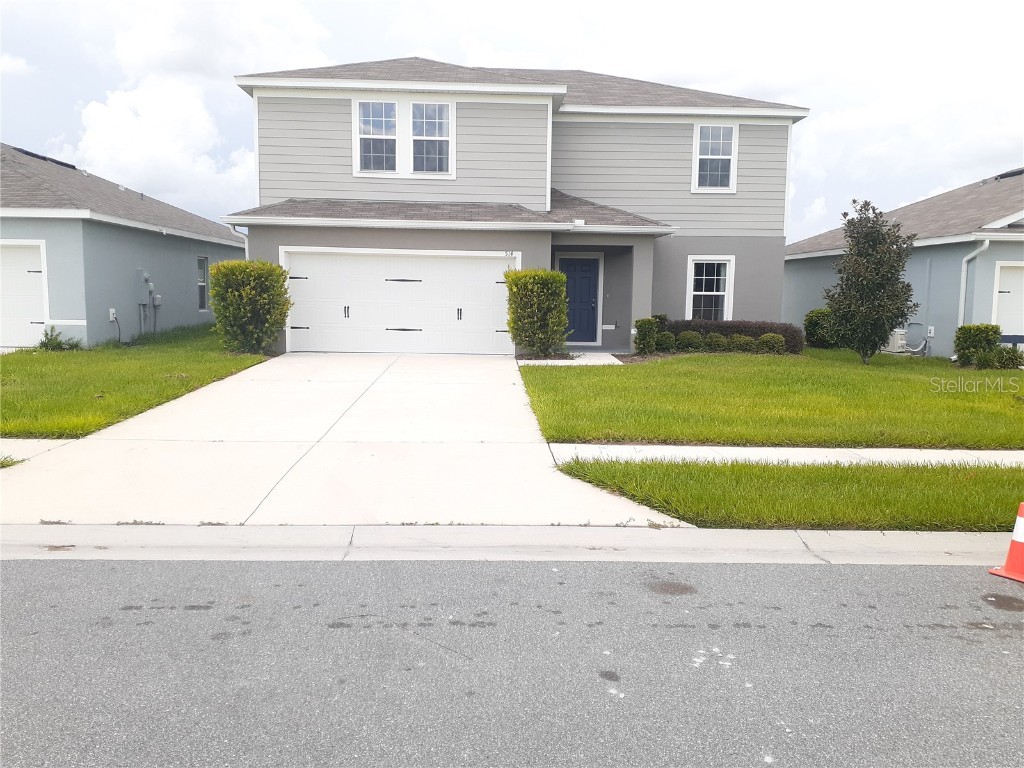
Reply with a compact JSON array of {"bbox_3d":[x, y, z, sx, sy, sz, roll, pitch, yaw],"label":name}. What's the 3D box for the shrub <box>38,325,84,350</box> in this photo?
[{"bbox_3d":[-9.136,-0.941,16.139,0.844,0.500,0.633,1,7,-1],"label":"shrub"}]

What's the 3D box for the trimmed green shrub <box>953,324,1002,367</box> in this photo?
[{"bbox_3d":[9.569,-0.796,16.448,0.875,0.826,0.875,1,7,-1],"label":"trimmed green shrub"}]

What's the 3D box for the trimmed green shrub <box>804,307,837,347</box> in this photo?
[{"bbox_3d":[8.205,-1.468,21.071,0.919,1.025,0.919,1,7,-1],"label":"trimmed green shrub"}]

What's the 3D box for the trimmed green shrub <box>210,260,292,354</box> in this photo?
[{"bbox_3d":[-5.267,-1.557,16.209,1.576,1.830,1.497,1,7,-1],"label":"trimmed green shrub"}]

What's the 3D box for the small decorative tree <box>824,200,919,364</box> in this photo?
[{"bbox_3d":[7.282,-2.037,16.300,1.687,3.198,1.687,1,7,-1],"label":"small decorative tree"}]

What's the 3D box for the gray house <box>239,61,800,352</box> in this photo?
[{"bbox_3d":[0.396,-5.137,22.442,12.980,7.780,12.340,1,7,-1],"label":"gray house"}]

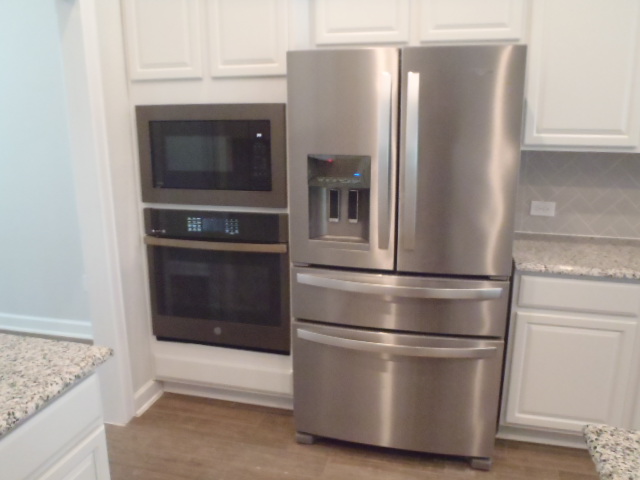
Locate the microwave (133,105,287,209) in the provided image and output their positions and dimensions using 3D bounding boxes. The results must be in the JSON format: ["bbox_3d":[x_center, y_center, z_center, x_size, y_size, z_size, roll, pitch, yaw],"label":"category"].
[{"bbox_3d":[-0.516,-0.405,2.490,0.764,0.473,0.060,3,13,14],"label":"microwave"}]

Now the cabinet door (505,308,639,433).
[{"bbox_3d":[1.106,0.599,2.302,0.473,0.549,0.025,3,13,14],"label":"cabinet door"}]

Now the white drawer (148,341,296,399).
[{"bbox_3d":[-0.509,0.671,2.732,0.839,0.251,0.030,3,13,14],"label":"white drawer"}]

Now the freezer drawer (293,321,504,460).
[{"bbox_3d":[0.320,0.664,2.298,0.901,0.554,0.146,3,13,14],"label":"freezer drawer"}]

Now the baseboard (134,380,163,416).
[{"bbox_3d":[-0.930,0.853,2.835,0.020,0.105,0.259,3,13,14],"label":"baseboard"}]

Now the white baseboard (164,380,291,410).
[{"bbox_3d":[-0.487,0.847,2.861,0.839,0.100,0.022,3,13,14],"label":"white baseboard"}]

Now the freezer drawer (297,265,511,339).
[{"bbox_3d":[0.319,0.262,2.204,0.901,0.239,0.146,3,13,14],"label":"freezer drawer"}]

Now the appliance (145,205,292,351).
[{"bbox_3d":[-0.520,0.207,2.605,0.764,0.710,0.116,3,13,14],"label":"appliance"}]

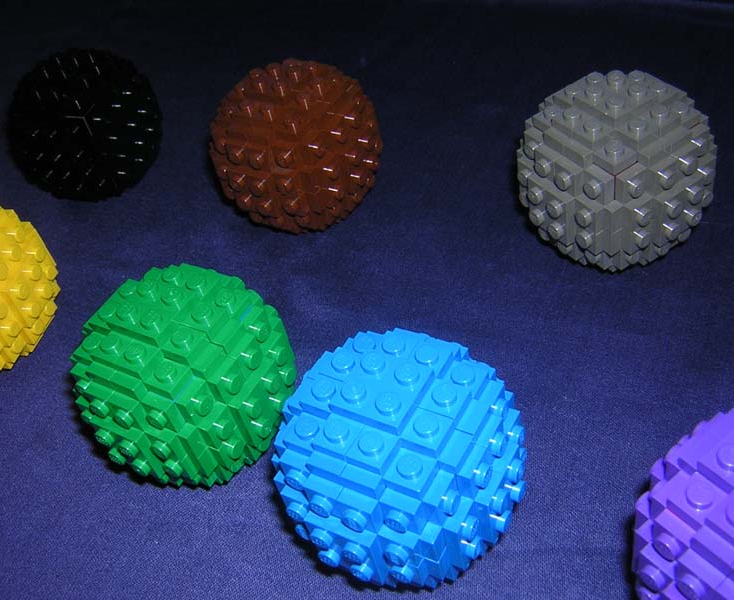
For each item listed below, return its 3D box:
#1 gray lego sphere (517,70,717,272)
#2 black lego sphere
[{"bbox_3d":[0.073,-0.038,0.245,0.056,0.056,0.056,-7,46,8],"label":"gray lego sphere"},{"bbox_3d":[-0.108,-0.067,0.322,0.056,0.056,0.056,6,50,19],"label":"black lego sphere"}]

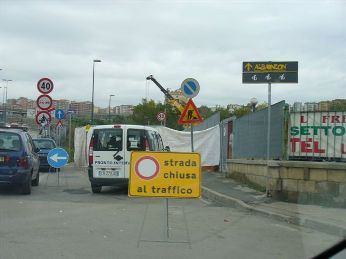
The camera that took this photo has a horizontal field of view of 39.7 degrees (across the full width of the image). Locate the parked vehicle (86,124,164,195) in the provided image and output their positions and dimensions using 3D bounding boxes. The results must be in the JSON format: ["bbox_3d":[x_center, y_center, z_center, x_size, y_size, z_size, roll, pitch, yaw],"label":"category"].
[{"bbox_3d":[-1.147,0.884,14.607,1.720,1.820,4.200,0,-2,8],"label":"parked vehicle"}]

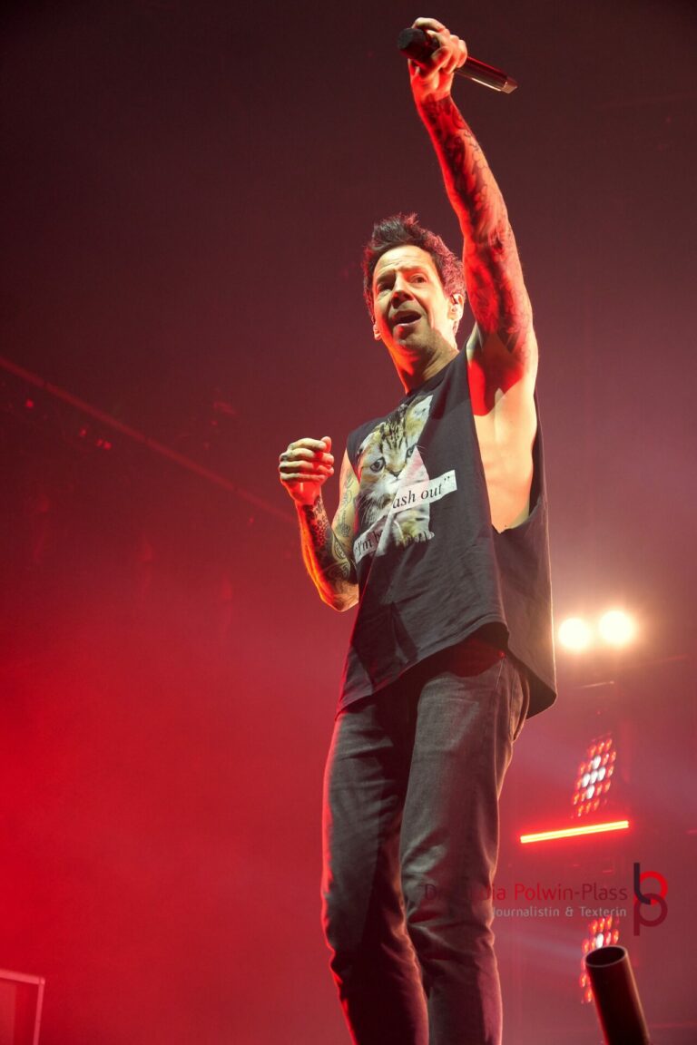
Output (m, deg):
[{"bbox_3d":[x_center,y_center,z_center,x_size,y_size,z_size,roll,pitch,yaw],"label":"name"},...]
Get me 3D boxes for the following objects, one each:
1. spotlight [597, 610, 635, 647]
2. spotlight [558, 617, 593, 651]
[{"bbox_3d":[1.802,0.710,11.900,0.260,0.260,0.240,-4,-10,11],"label":"spotlight"},{"bbox_3d":[1.547,0.766,12.100,0.240,0.240,0.240,-4,-10,11],"label":"spotlight"}]

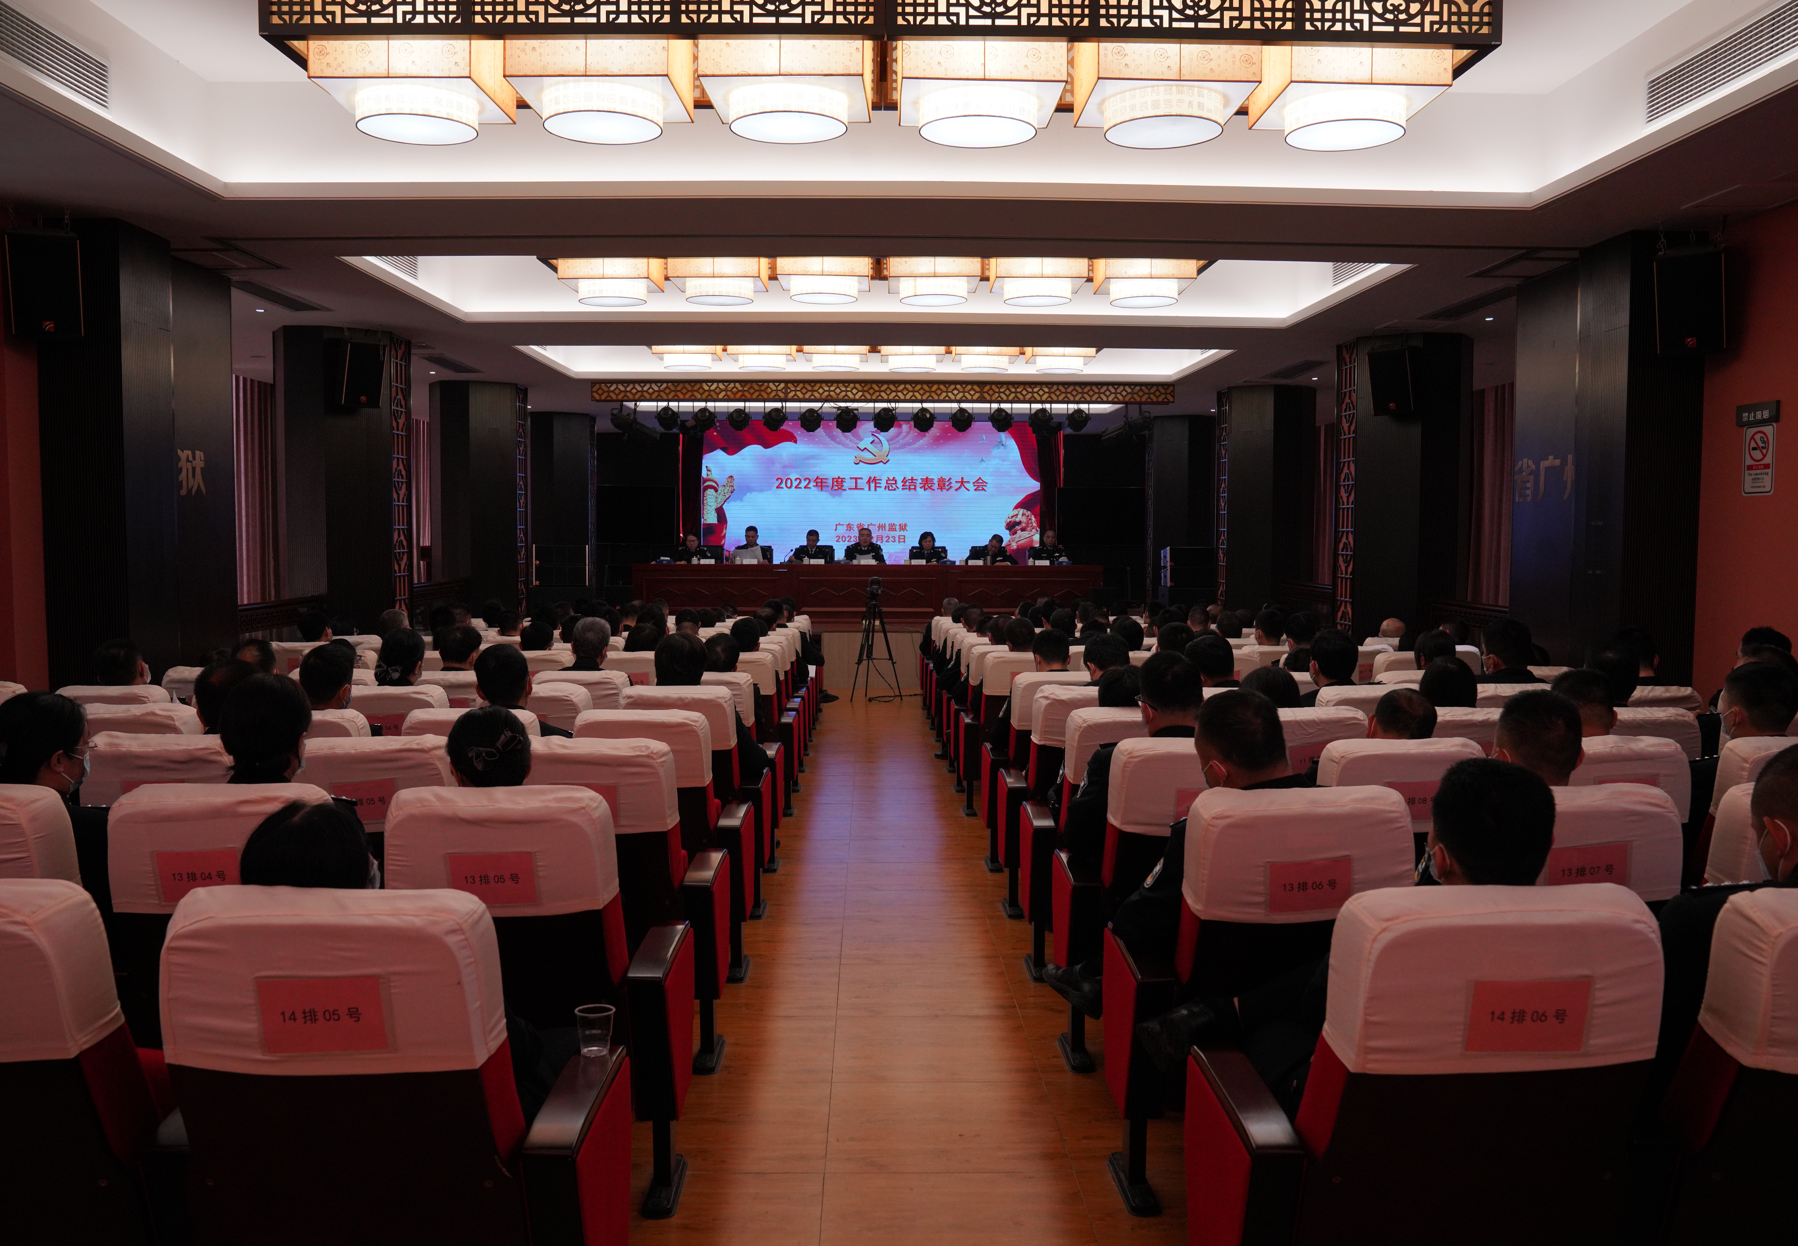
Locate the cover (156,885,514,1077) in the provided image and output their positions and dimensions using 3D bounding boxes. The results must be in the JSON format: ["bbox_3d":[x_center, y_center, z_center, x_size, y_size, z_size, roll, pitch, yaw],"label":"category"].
[{"bbox_3d":[-0.854,0.528,2.062,0.465,0.260,0.150,0,12,-1],"label":"cover"}]

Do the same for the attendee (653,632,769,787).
[{"bbox_3d":[-0.870,0.660,6.080,0.530,1.250,0.780,0,4,-1],"label":"attendee"}]

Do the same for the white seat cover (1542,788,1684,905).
[{"bbox_3d":[1.362,0.463,2.817,0.440,0.240,0.155,0,12,-4],"label":"white seat cover"}]

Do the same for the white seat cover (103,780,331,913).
[{"bbox_3d":[-1.427,0.486,2.918,0.465,0.255,0.185,0,4,-1],"label":"white seat cover"}]

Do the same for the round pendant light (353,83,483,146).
[{"bbox_3d":[-1.844,-1.948,5.179,0.460,0.112,0.460,0,4,0],"label":"round pendant light"}]

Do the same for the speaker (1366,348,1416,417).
[{"bbox_3d":[3.969,-1.954,10.794,0.295,0.500,0.290,3,23,34],"label":"speaker"}]

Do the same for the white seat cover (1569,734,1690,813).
[{"bbox_3d":[2.025,0.458,3.854,0.465,0.255,0.185,0,4,-1],"label":"white seat cover"}]

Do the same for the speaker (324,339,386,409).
[{"bbox_3d":[-4.883,-2.231,12.150,0.370,0.590,0.380,18,13,35],"label":"speaker"}]

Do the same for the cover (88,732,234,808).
[{"bbox_3d":[-2.033,0.456,3.740,0.441,0.255,0.150,0,14,-1],"label":"cover"}]

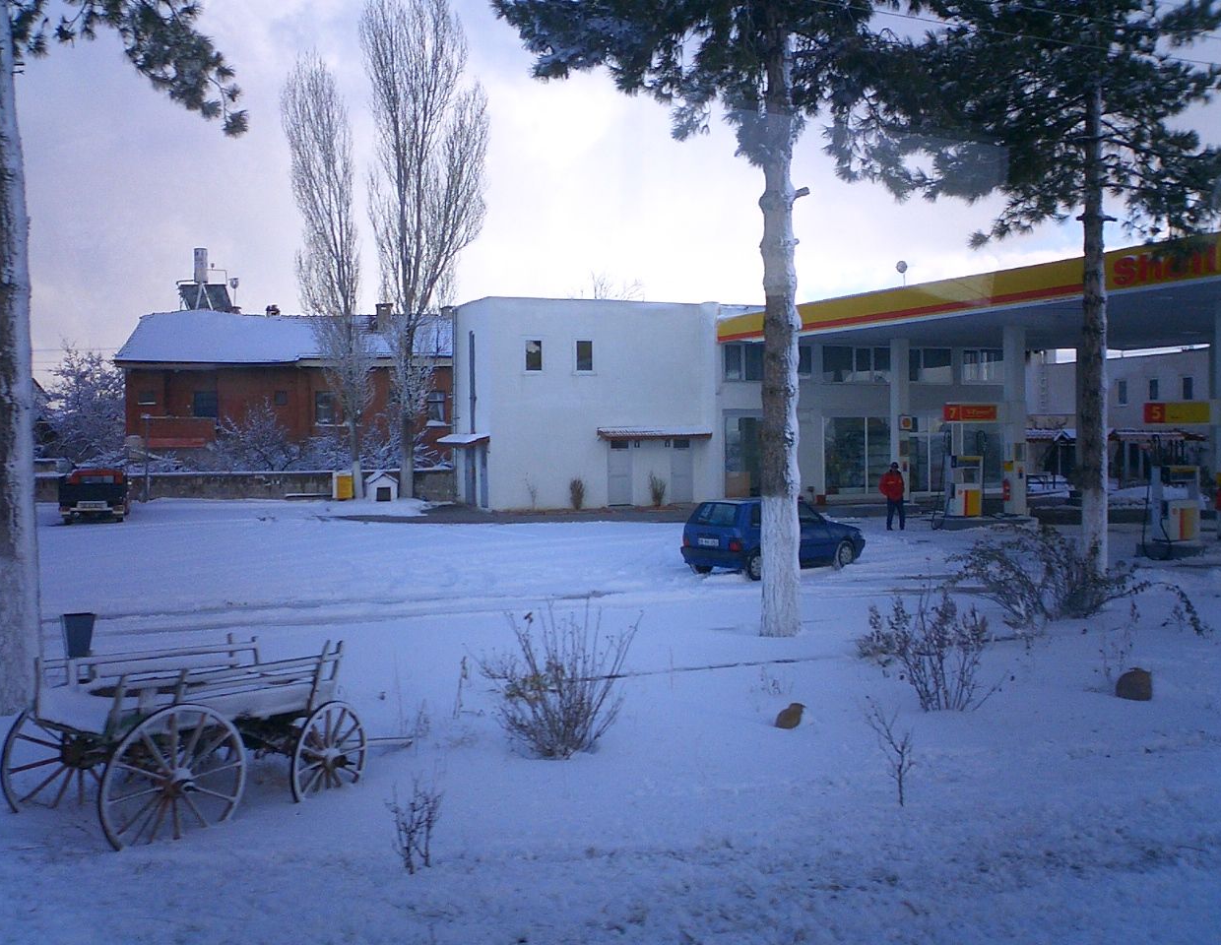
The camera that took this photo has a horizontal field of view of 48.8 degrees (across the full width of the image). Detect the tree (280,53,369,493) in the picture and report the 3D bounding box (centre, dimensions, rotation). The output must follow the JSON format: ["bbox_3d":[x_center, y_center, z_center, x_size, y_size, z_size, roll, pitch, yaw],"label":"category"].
[{"bbox_3d":[-11.281,-7.840,53.500,3.300,17.600,3.000,-1,2,-12],"label":"tree"}]

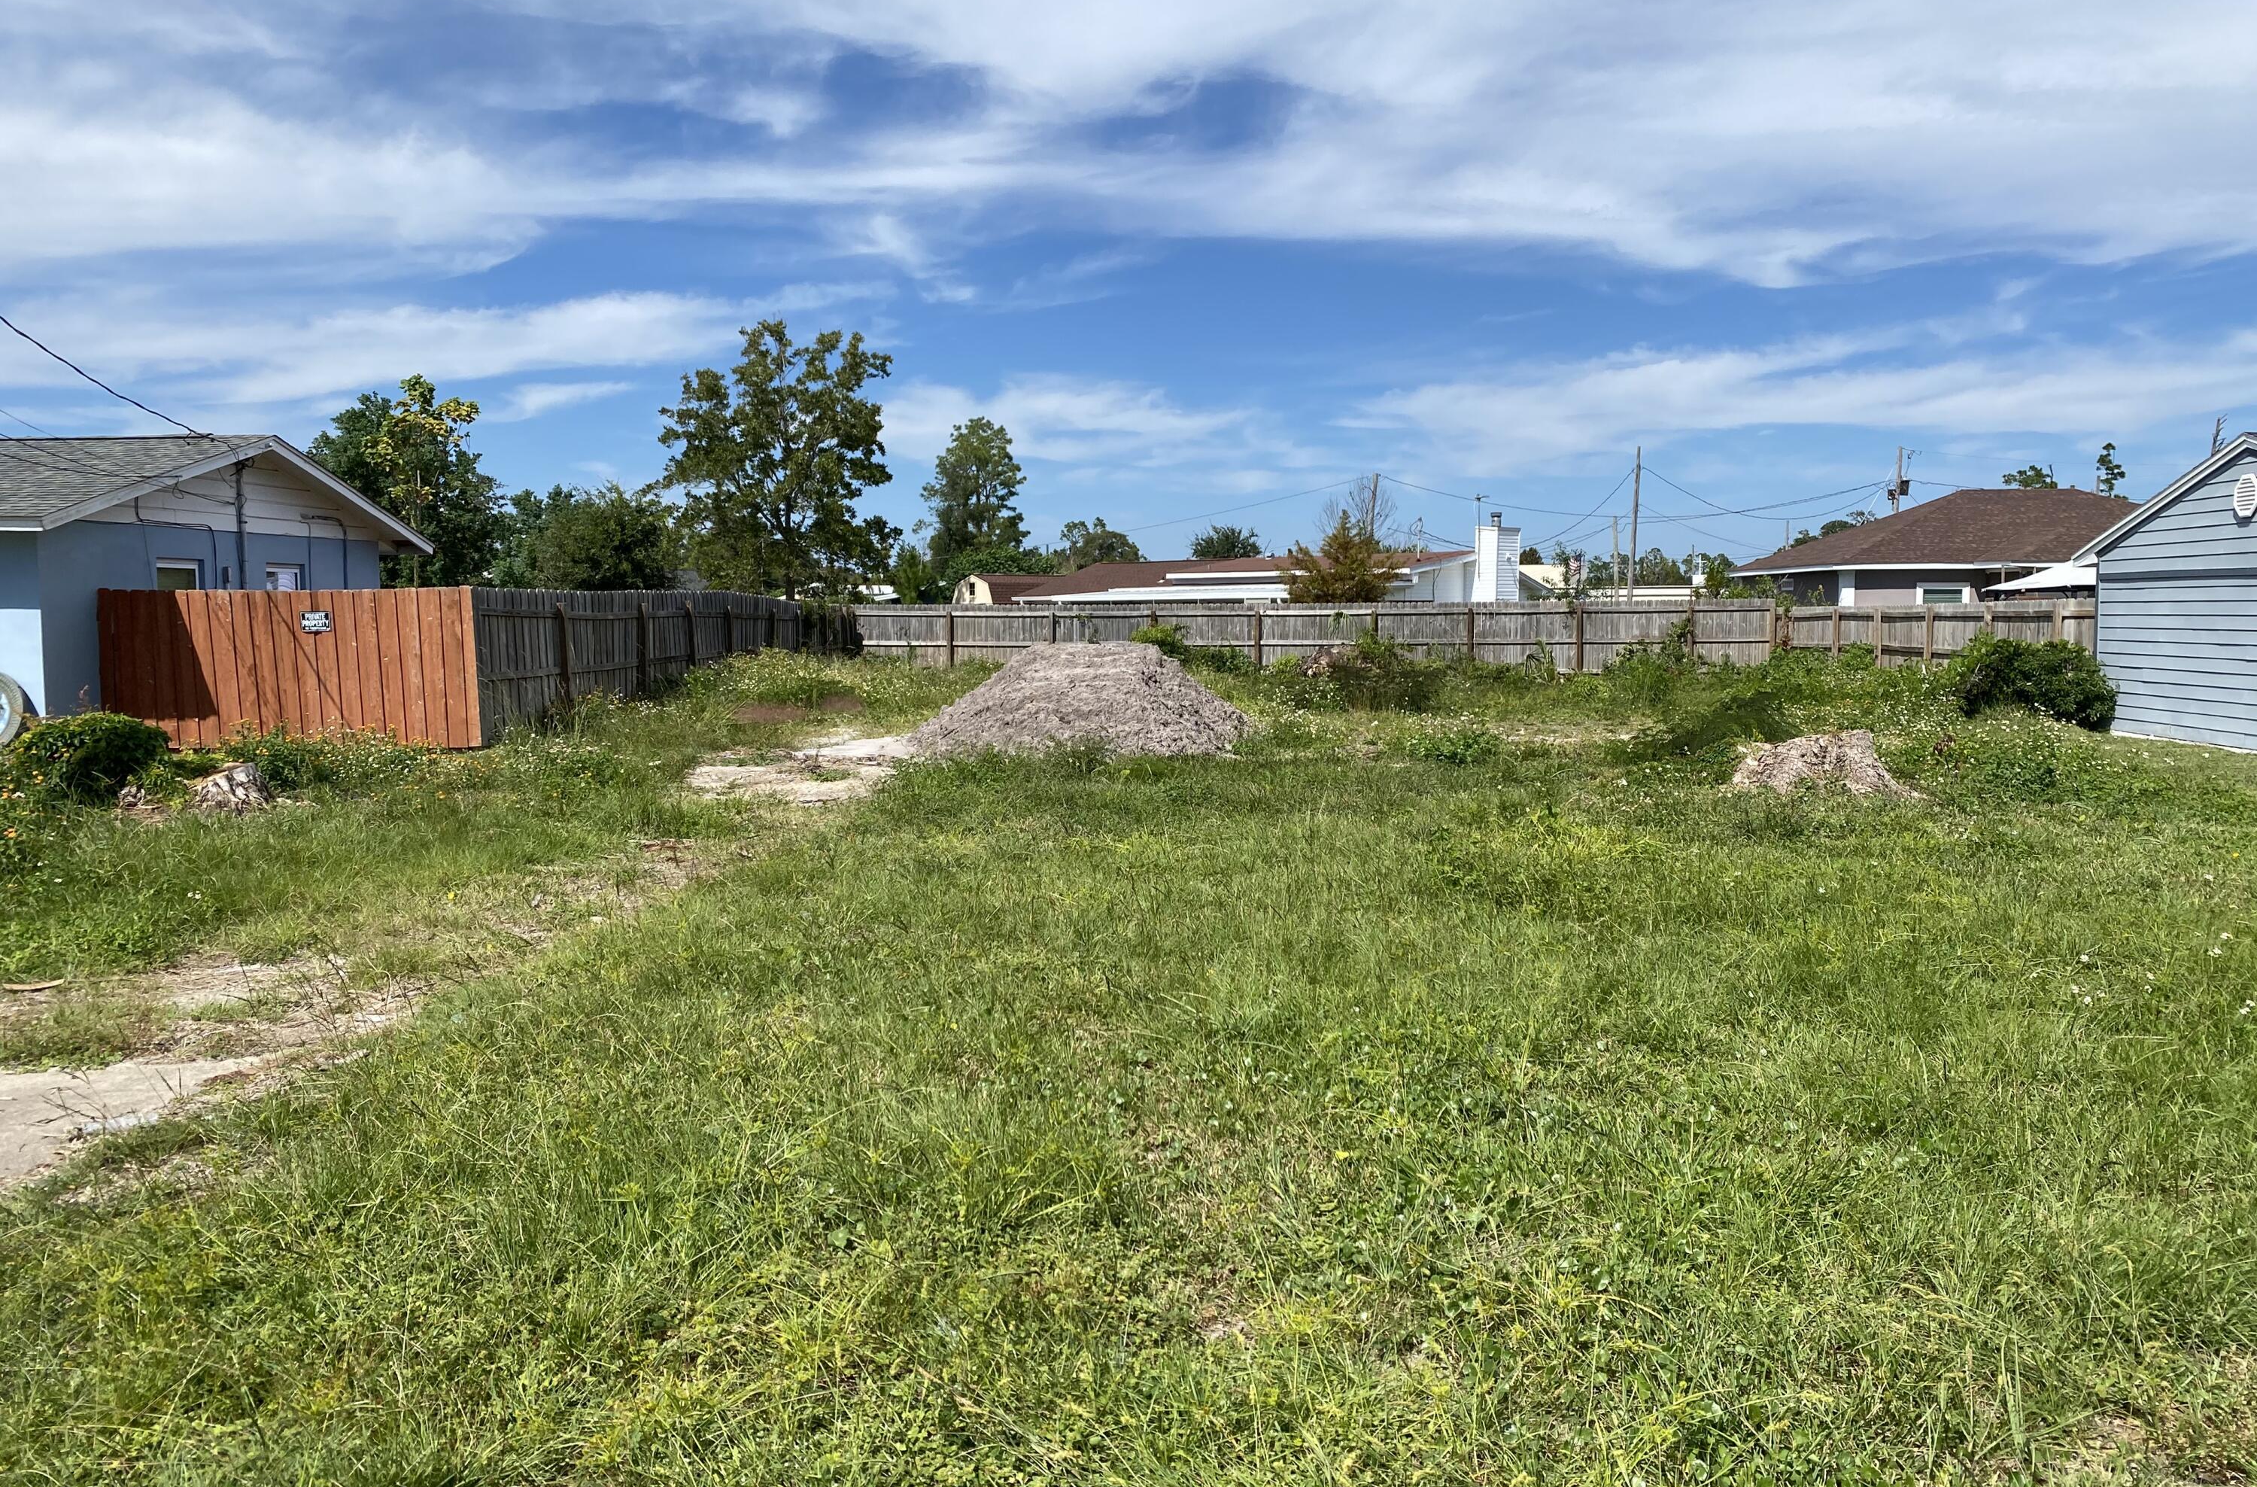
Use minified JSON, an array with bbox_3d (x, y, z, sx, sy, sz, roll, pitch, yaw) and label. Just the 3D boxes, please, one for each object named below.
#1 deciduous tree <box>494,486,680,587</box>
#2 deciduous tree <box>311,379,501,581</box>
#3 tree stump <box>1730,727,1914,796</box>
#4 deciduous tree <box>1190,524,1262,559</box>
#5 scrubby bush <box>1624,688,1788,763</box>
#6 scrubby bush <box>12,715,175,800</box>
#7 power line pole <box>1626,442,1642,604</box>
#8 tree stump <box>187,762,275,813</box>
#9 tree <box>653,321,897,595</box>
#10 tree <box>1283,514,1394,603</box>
[{"bbox_3d":[-12.441,-3.664,38.835,4.300,4.548,4.300,0,4,0],"label":"deciduous tree"},{"bbox_3d":[-16.081,-4.728,37.753,4.400,6.829,4.400,0,4,0],"label":"deciduous tree"},{"bbox_3d":[5.971,0.146,14.551,1.550,0.550,1.300,0,4,0],"label":"tree stump"},{"bbox_3d":[4.273,-6.856,74.697,3.500,5.595,3.500,0,4,0],"label":"deciduous tree"},{"bbox_3d":[5.827,-0.219,17.034,1.500,0.644,1.250,0,4,0],"label":"scrubby bush"},{"bbox_3d":[-8.797,0.087,14.346,1.360,0.698,1.200,0,4,0],"label":"scrubby bush"},{"bbox_3d":[22.272,-8.693,74.551,0.260,8.655,0.260,2,4,0],"label":"power line pole"},{"bbox_3d":[-6.968,0.334,13.161,0.640,0.382,0.600,0,4,0],"label":"tree stump"},{"bbox_3d":[-8.624,-6.062,41.656,5.800,8.492,5.600,0,4,0],"label":"tree"},{"bbox_3d":[5.347,-3.766,42.839,2.900,4.157,2.900,0,4,0],"label":"tree"}]

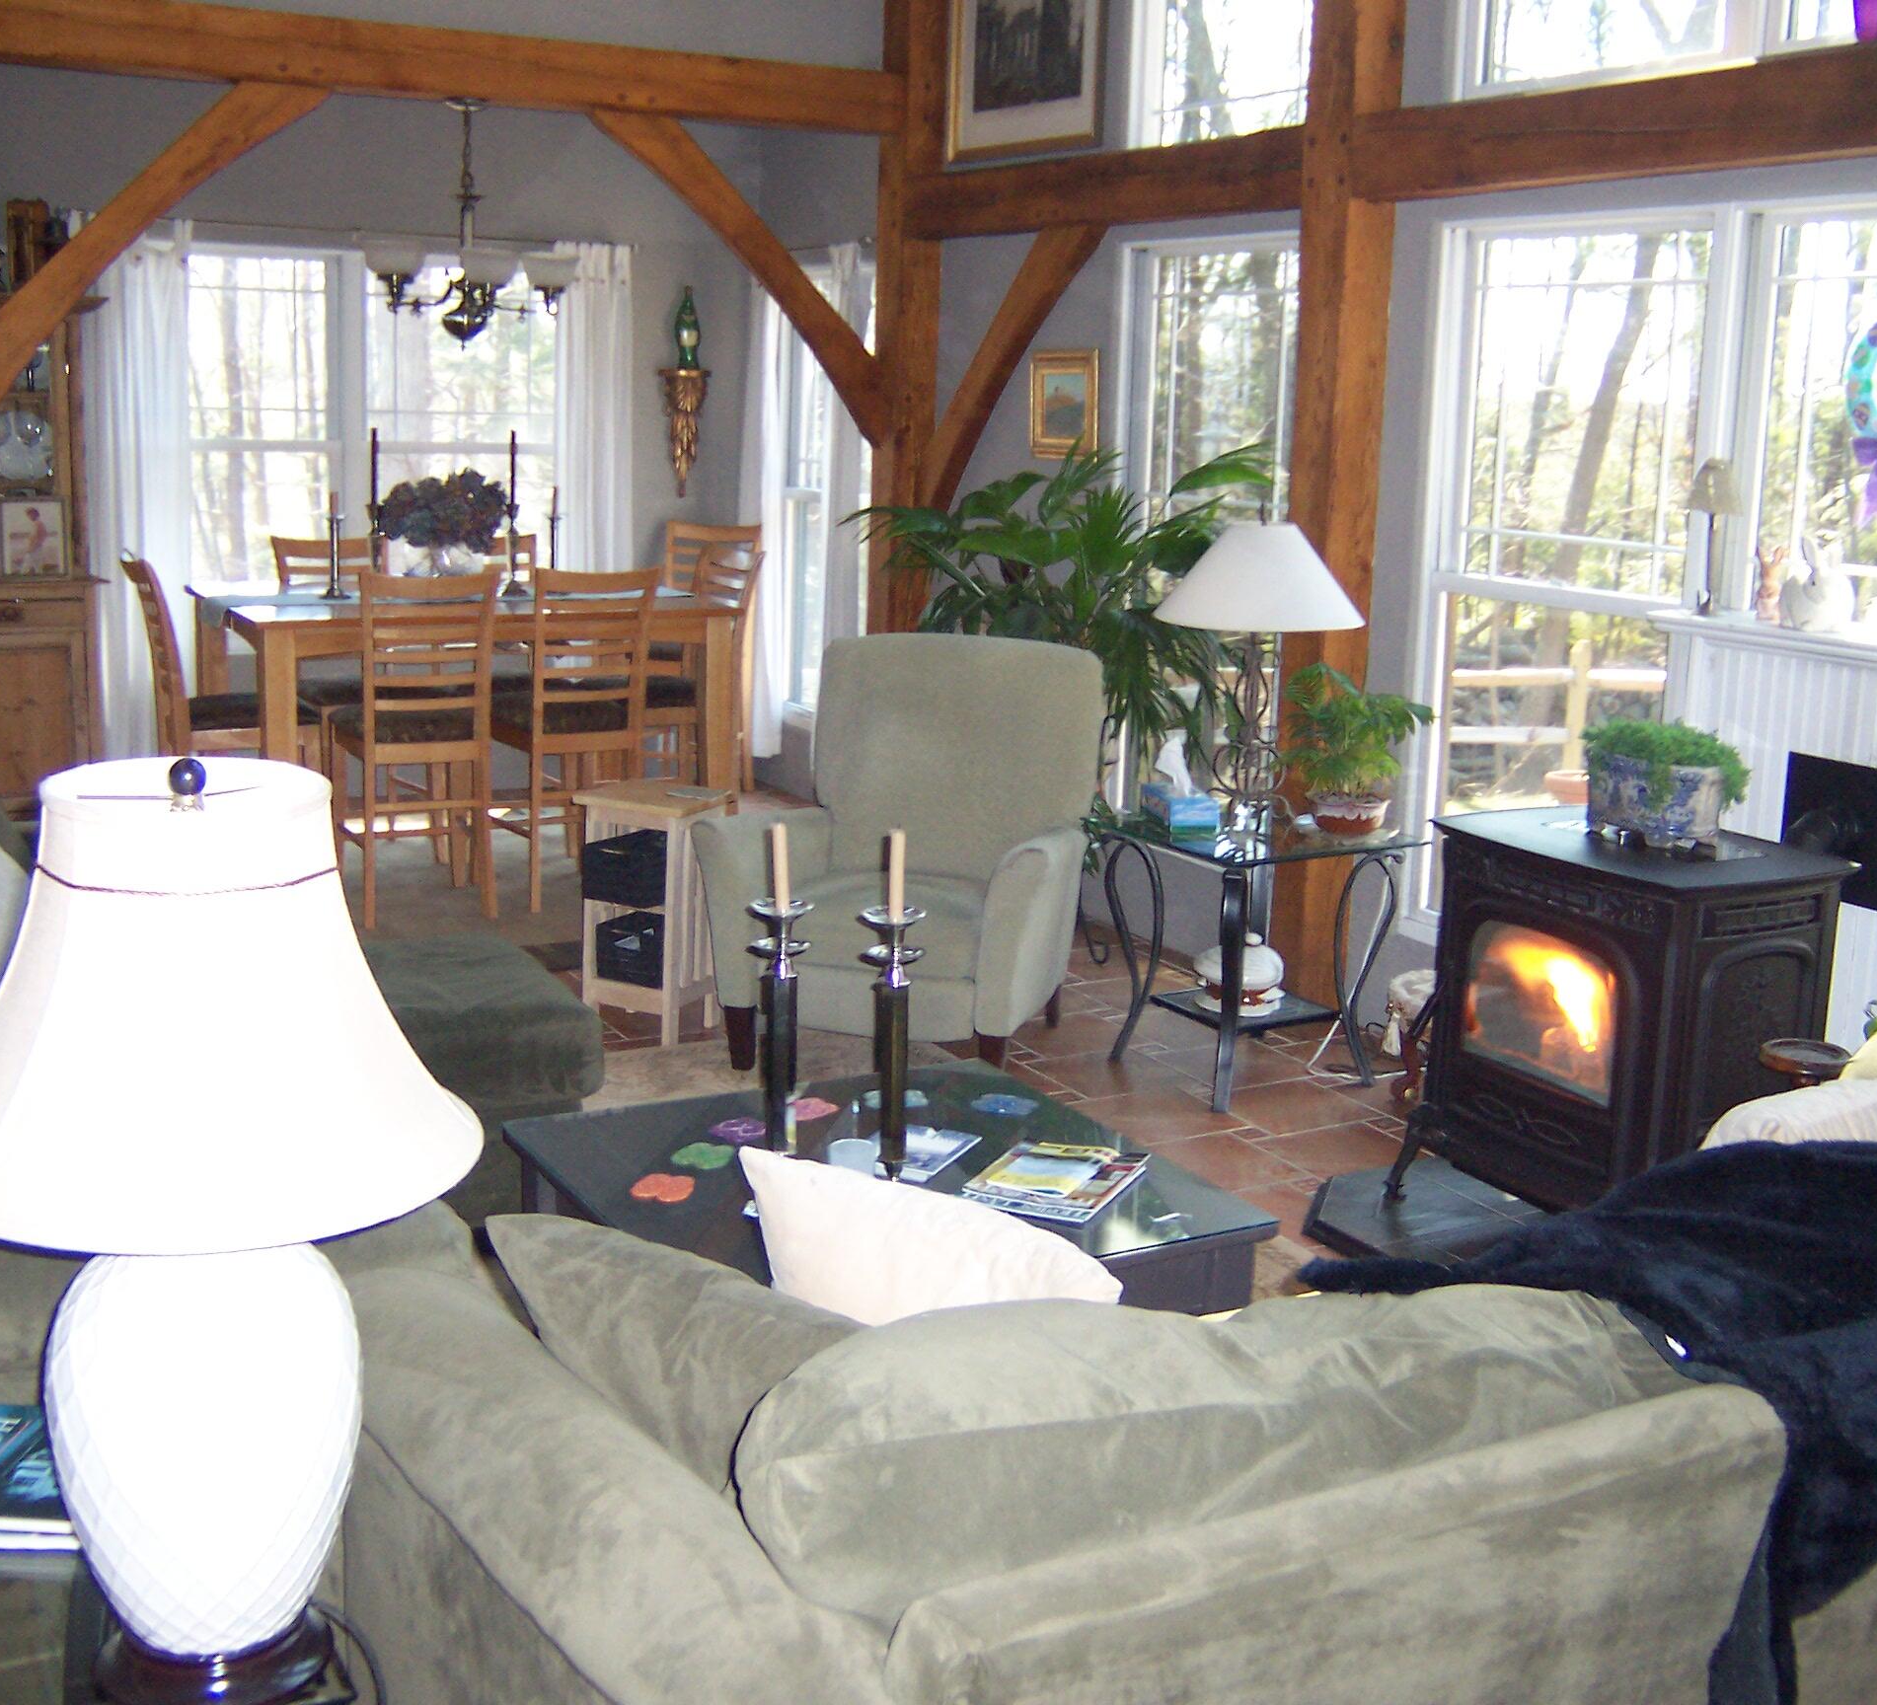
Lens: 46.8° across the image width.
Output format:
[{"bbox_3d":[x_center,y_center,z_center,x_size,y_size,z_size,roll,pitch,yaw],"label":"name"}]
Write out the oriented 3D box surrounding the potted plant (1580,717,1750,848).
[{"bbox_3d":[1.423,-0.151,4.286,0.210,0.245,0.260,-5,13,-29],"label":"potted plant"}]

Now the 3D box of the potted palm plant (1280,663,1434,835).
[{"bbox_3d":[1.043,-0.261,5.363,0.370,0.410,0.360,2,12,0],"label":"potted palm plant"}]

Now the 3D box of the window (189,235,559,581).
[{"bbox_3d":[-2.236,-1.624,8.496,1.580,1.400,0.130,-4,13,-24],"label":"window"}]

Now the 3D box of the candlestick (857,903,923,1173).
[{"bbox_3d":[-0.070,0.302,3.202,0.105,0.430,0.105,2,12,0],"label":"candlestick"}]

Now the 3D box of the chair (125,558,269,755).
[{"bbox_3d":[-2.248,-0.394,6.812,0.560,1.085,0.470,-5,13,-29],"label":"chair"}]

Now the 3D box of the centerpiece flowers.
[{"bbox_3d":[-1.626,-1.046,7.129,0.430,0.430,0.420,-4,13,-24],"label":"centerpiece flowers"}]

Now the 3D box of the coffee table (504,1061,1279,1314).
[{"bbox_3d":[-0.107,0.698,3.358,0.875,0.430,0.875,-5,13,-28],"label":"coffee table"}]

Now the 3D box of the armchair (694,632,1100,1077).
[{"bbox_3d":[-0.053,-0.016,5.470,0.860,1.015,0.890,5,12,14],"label":"armchair"}]

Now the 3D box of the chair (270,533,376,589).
[{"bbox_3d":[-2.000,-0.519,7.452,0.460,1.070,0.560,-4,13,-24],"label":"chair"}]

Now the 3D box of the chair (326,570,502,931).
[{"bbox_3d":[-1.635,-0.353,6.691,0.460,1.070,0.560,-5,13,-27],"label":"chair"}]

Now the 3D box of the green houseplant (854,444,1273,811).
[{"bbox_3d":[0.329,-0.507,6.028,1.160,1.230,1.000,1,12,0],"label":"green houseplant"}]

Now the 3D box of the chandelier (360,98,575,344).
[{"bbox_3d":[-1.516,-2.011,6.943,0.710,0.775,0.690,2,12,0],"label":"chandelier"}]

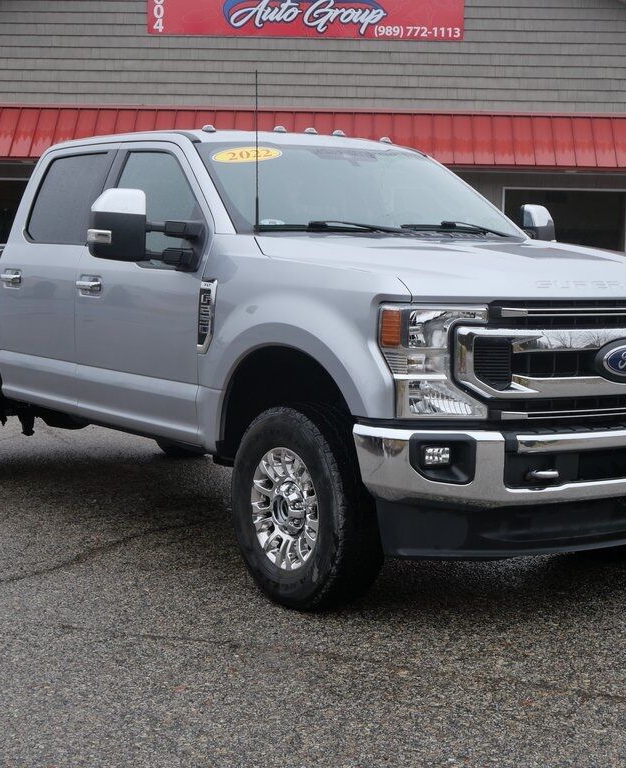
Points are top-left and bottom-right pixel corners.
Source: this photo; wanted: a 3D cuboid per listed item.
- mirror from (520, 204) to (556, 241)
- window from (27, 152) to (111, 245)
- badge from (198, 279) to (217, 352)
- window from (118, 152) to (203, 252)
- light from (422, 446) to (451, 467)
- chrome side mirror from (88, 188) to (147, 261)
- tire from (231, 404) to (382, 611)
[{"bbox_3d":[1.208,-0.805,7.990,0.250,0.330,0.170,-3,6,-34],"label":"mirror"},{"bbox_3d":[-1.325,-0.989,8.016,0.050,0.550,0.780,22,-8,-34],"label":"window"},{"bbox_3d":[-0.461,-0.297,6.493,0.030,0.330,0.155,-3,6,-34],"label":"badge"},{"bbox_3d":[-0.723,-0.872,7.121,0.050,0.590,1.070,22,-8,-34],"label":"window"},{"bbox_3d":[0.462,0.265,5.490,0.120,0.080,0.070,-3,6,-34],"label":"light"},{"bbox_3d":[-0.865,-0.707,6.577,0.250,0.330,0.170,-3,6,-34],"label":"chrome side mirror"},{"bbox_3d":[-0.031,0.509,6.130,0.280,0.819,0.829,-3,6,-34],"label":"tire"}]

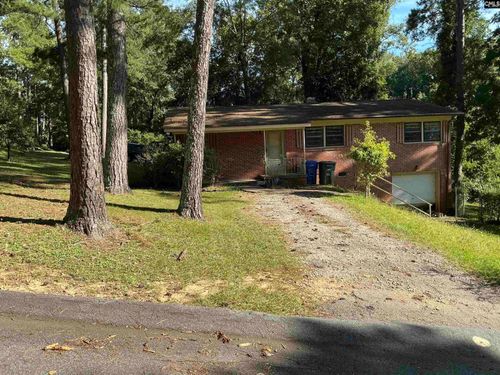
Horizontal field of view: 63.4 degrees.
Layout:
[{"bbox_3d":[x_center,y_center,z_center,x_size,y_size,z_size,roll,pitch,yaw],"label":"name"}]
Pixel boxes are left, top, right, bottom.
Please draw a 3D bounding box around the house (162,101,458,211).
[{"bbox_3d":[2.981,-1.745,23.552,14.900,6.200,9.700,-4,6,-8],"label":"house"}]

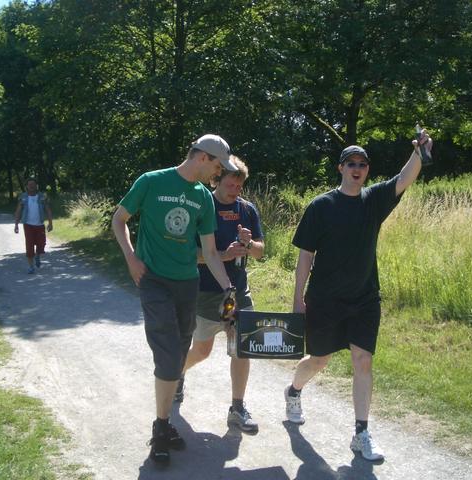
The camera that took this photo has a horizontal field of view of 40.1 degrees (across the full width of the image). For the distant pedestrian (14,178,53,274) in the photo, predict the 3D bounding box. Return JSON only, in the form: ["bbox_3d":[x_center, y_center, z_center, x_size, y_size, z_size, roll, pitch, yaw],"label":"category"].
[{"bbox_3d":[-3.730,-0.250,11.919,0.660,1.730,0.520,-1,5,-17],"label":"distant pedestrian"}]

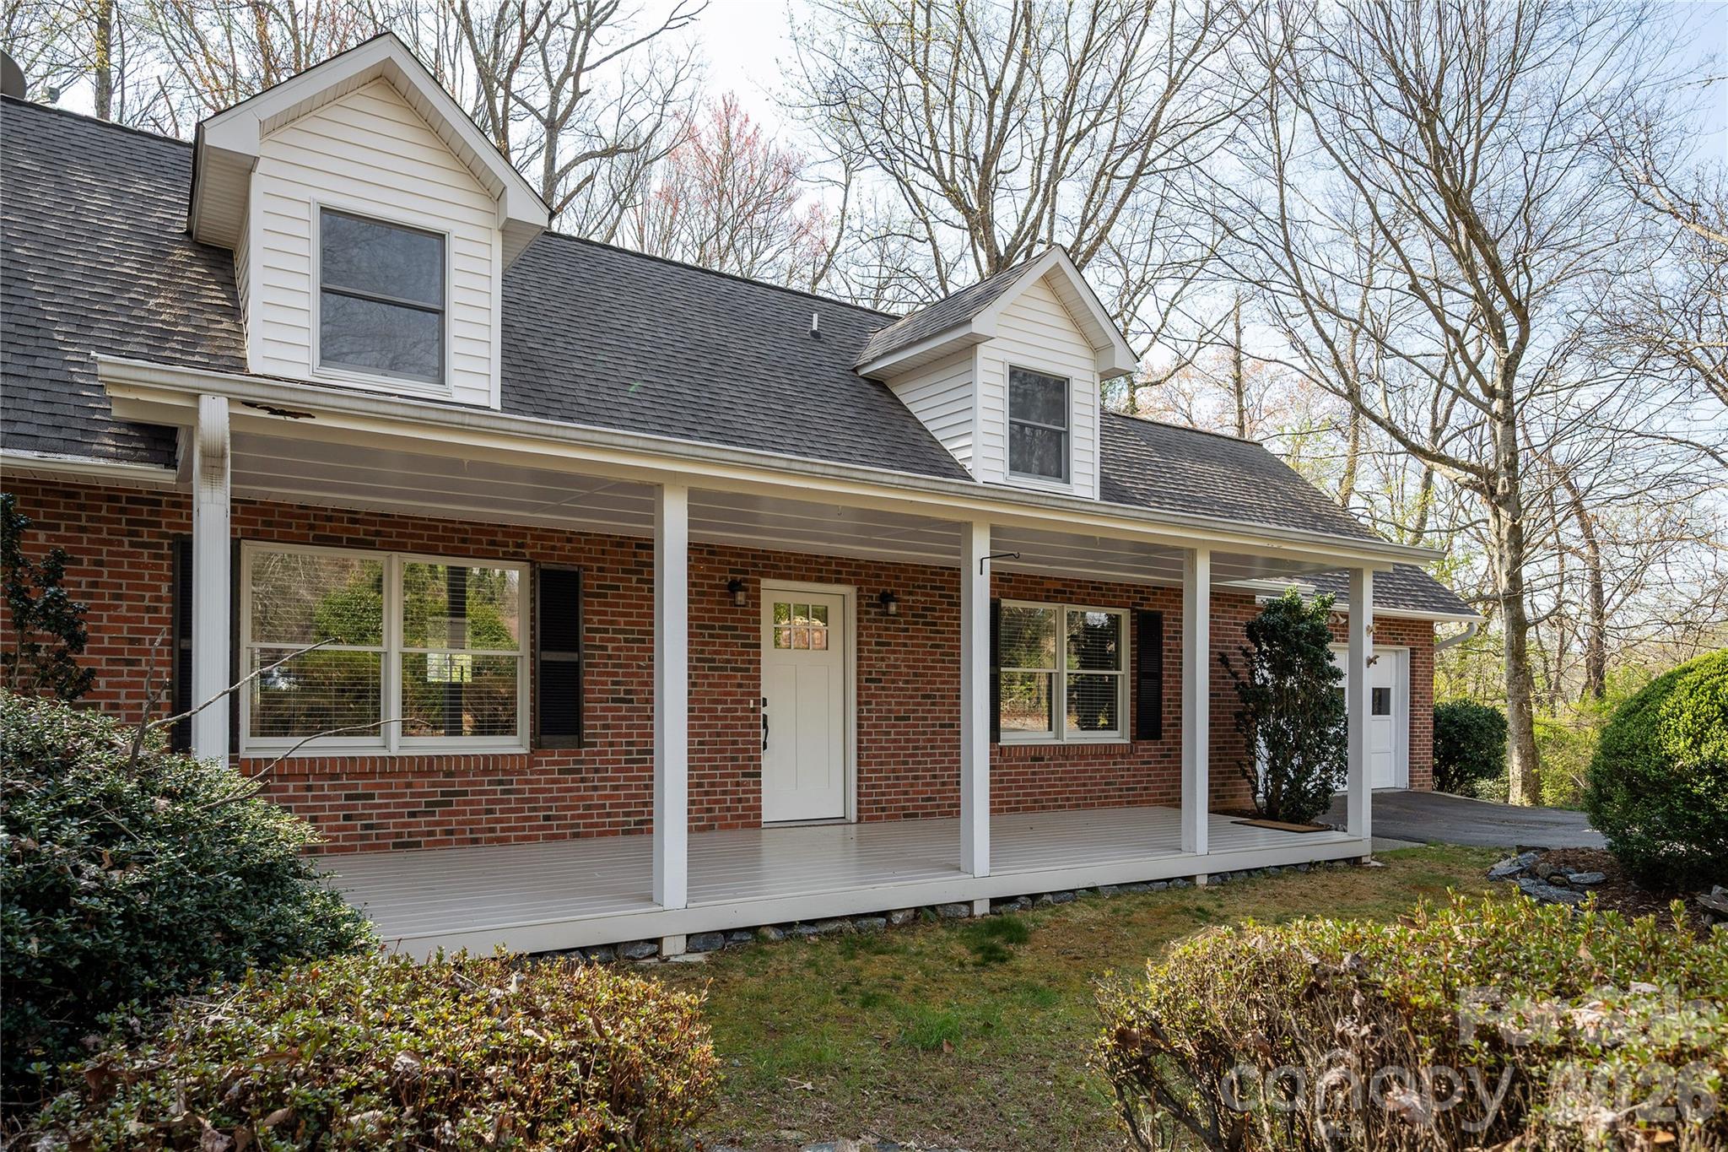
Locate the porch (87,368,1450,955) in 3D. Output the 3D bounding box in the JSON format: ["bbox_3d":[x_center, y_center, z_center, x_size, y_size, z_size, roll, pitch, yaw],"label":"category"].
[{"bbox_3d":[0.160,0.920,7.070,8.700,2.720,2.850,4,-5,-29],"label":"porch"}]

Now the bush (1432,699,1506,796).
[{"bbox_3d":[9.690,2.760,15.600,1.500,1.550,1.450,4,-5,-29],"label":"bush"}]

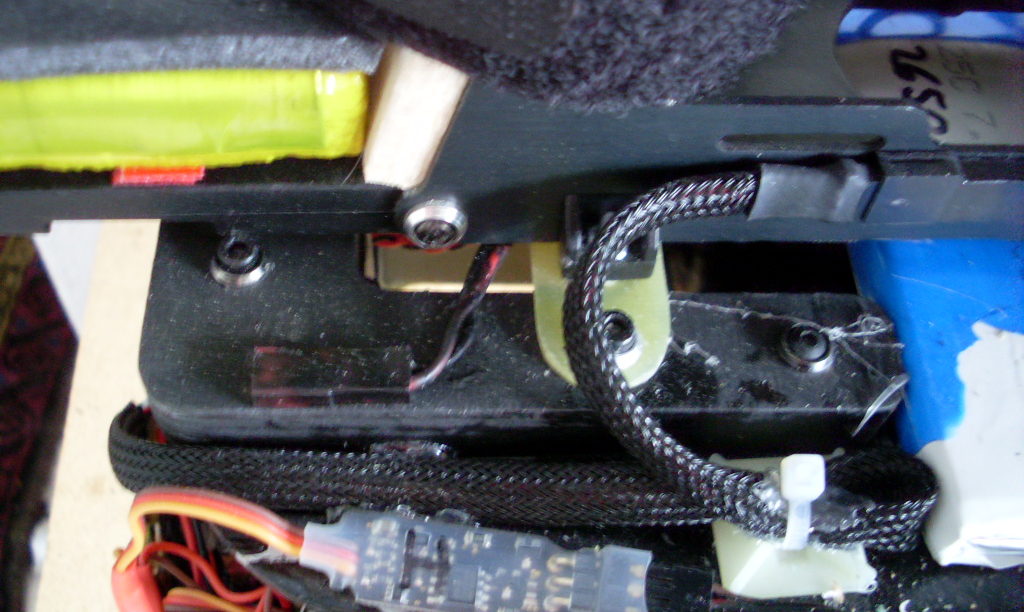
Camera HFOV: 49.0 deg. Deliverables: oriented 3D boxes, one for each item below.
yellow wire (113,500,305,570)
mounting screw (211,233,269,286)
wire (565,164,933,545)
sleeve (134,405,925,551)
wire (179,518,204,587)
[{"bbox_3d":[-0.036,0.027,0.130,0.022,0.010,0.005,0,53,0],"label":"yellow wire"},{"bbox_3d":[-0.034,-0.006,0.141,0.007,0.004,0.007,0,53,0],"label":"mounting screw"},{"bbox_3d":[0.027,0.007,0.130,0.043,0.030,0.031,0,53,0],"label":"wire"},{"bbox_3d":[0.001,0.020,0.136,0.099,0.010,0.016,0,53,0],"label":"sleeve"},{"bbox_3d":[-0.042,0.032,0.147,0.001,0.008,0.007,-11,54,-8],"label":"wire"}]

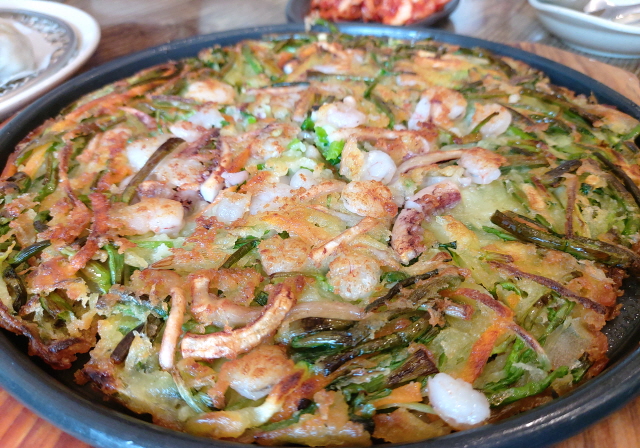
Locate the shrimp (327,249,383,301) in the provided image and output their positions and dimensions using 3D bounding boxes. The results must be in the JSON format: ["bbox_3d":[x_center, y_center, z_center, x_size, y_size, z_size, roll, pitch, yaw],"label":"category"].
[{"bbox_3d":[0.011,0.017,0.152,0.018,0.013,0.018,-2,40,1],"label":"shrimp"}]

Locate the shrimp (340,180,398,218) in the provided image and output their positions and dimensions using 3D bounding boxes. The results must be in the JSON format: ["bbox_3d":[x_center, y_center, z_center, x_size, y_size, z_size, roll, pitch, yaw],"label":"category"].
[{"bbox_3d":[0.020,-0.010,0.183,0.023,0.013,0.017,8,41,13],"label":"shrimp"}]

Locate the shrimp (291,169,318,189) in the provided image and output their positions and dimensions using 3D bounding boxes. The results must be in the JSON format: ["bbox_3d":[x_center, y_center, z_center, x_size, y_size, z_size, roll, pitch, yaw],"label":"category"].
[{"bbox_3d":[-0.006,-0.018,0.185,0.013,0.008,0.009,-1,41,0],"label":"shrimp"}]

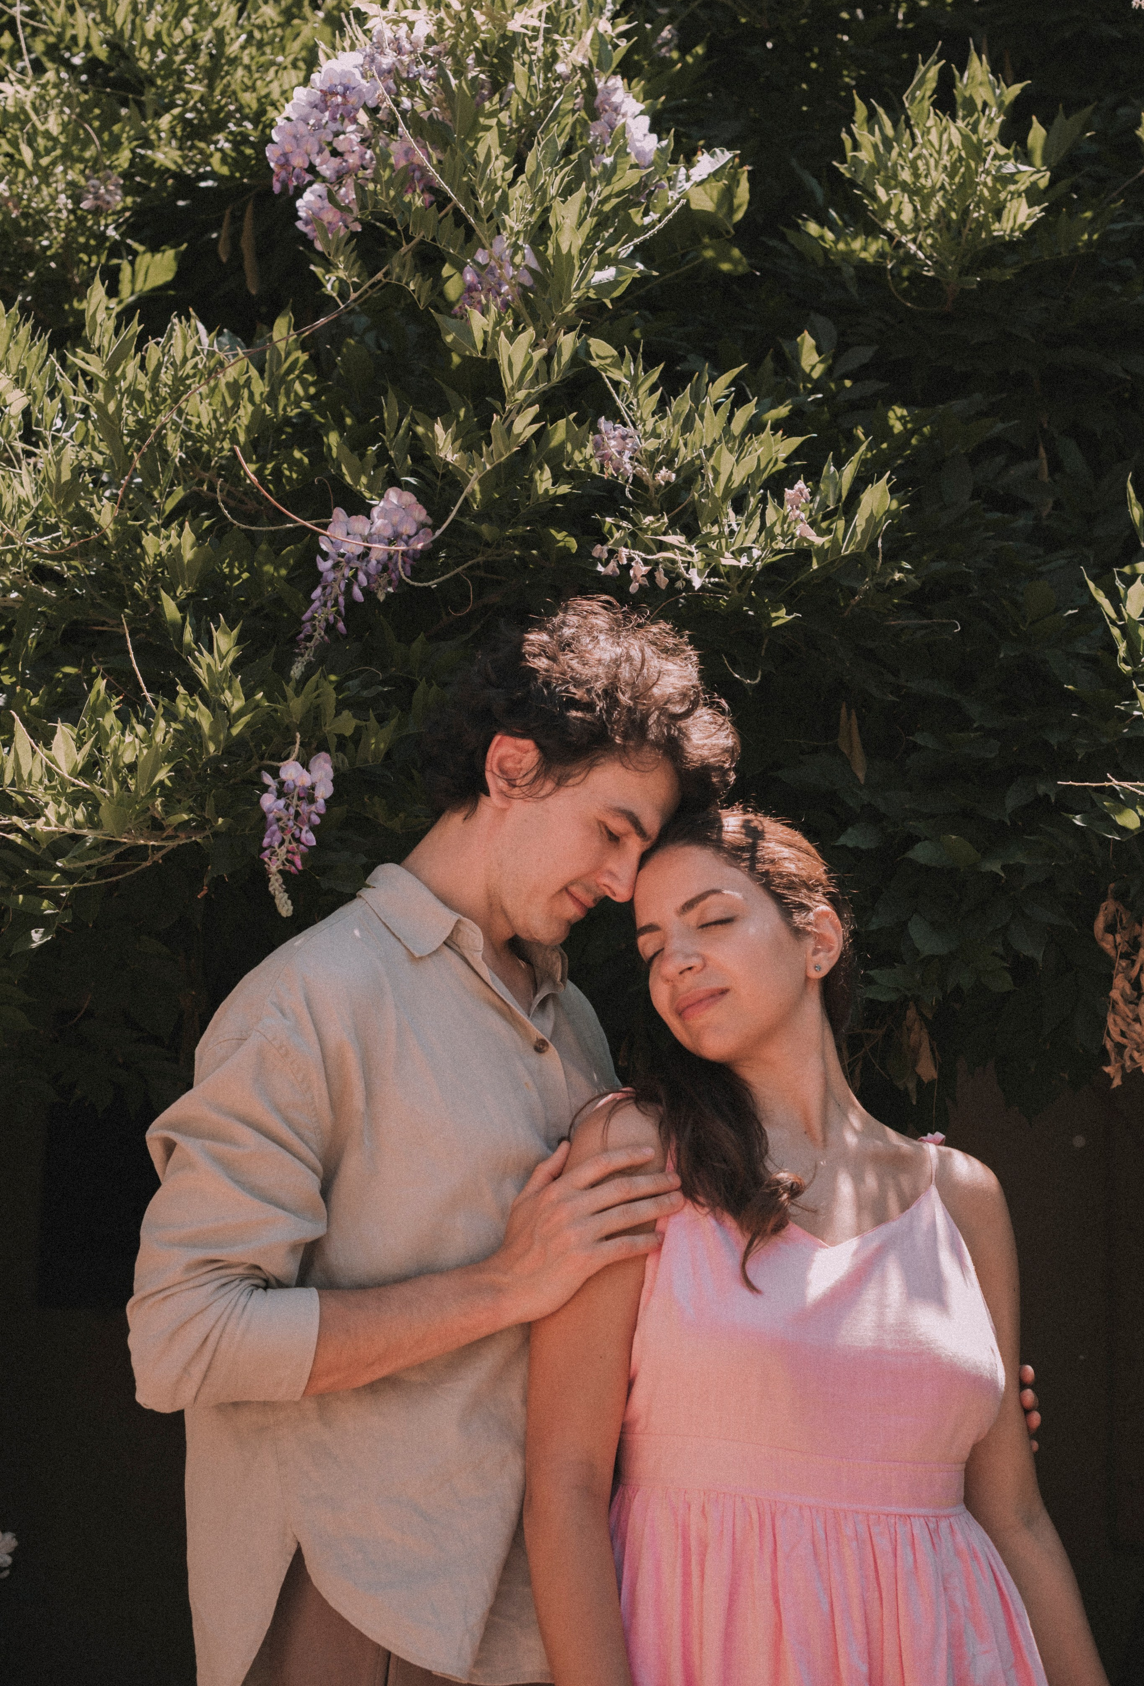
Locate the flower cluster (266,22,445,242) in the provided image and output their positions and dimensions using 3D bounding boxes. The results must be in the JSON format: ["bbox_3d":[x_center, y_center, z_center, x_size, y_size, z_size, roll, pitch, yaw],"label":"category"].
[{"bbox_3d":[-0.223,-0.731,2.450,0.183,0.223,0.155,0,-2,0],"label":"flower cluster"}]

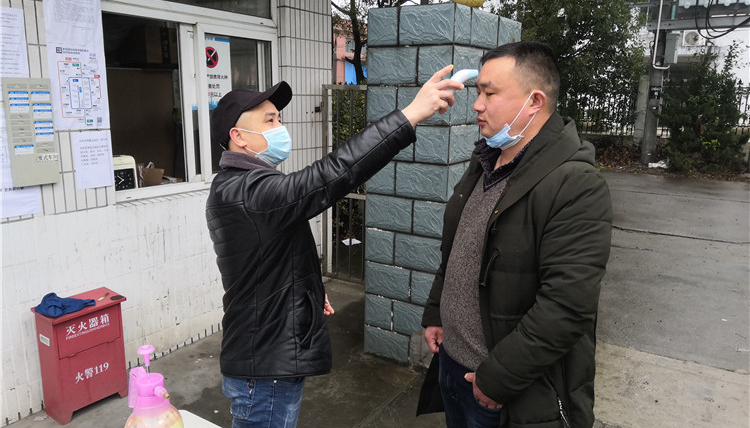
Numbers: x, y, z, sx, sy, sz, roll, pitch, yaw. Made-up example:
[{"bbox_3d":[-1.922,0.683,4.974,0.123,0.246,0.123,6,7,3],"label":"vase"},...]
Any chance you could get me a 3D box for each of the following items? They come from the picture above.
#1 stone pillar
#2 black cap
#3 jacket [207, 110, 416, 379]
[{"bbox_3d":[0.449,-0.177,3.759,0.530,2.080,1.019,8,14,32],"label":"stone pillar"},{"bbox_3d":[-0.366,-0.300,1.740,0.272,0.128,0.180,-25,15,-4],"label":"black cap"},{"bbox_3d":[-0.218,0.096,1.795,0.585,0.837,0.570,-2,12,-11],"label":"jacket"}]

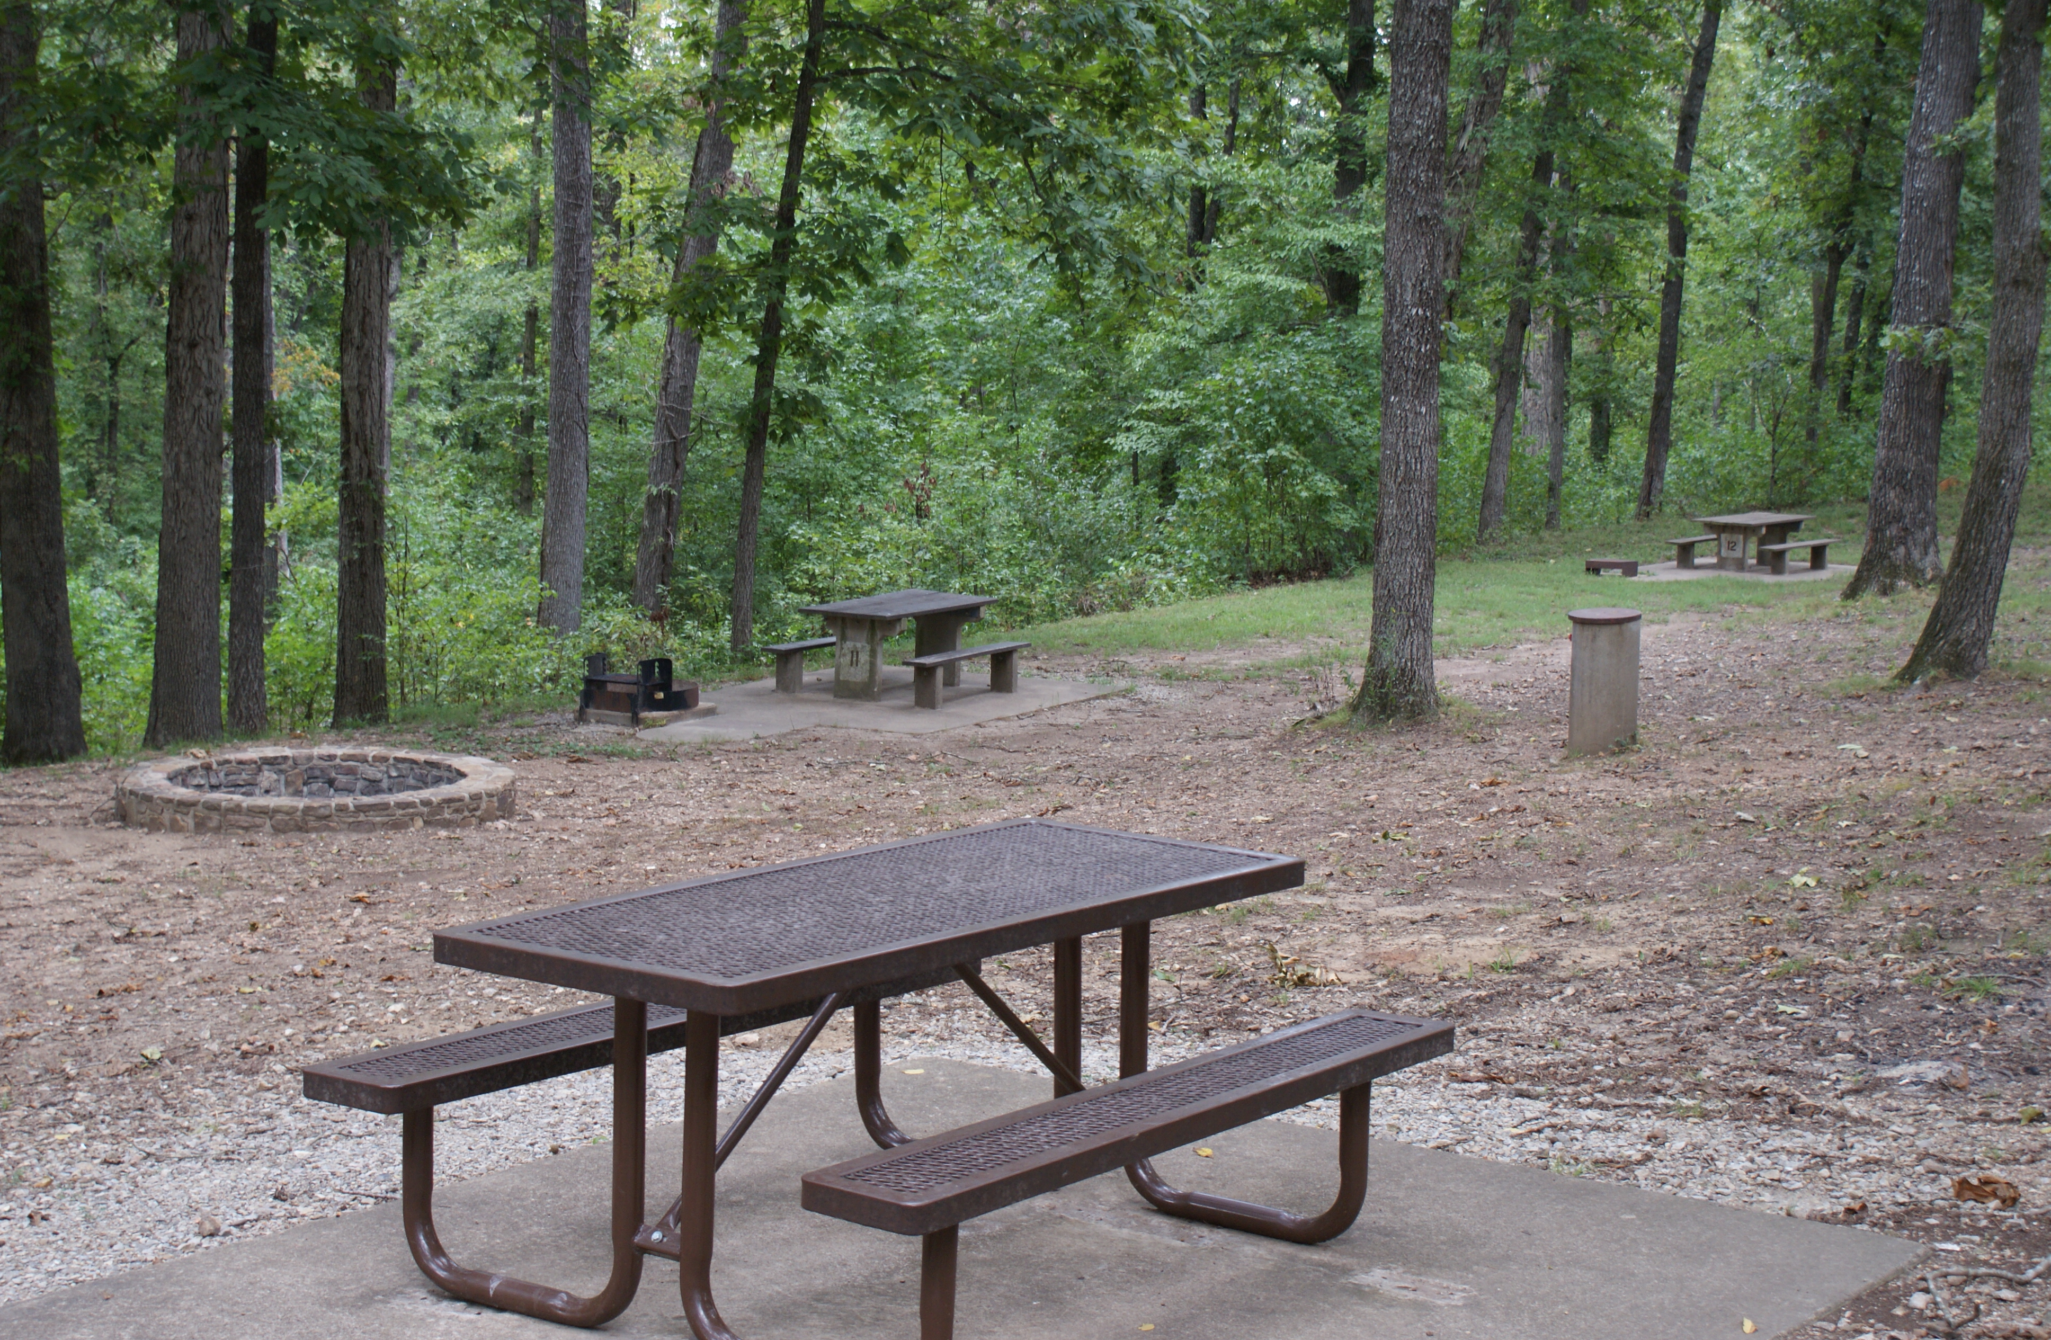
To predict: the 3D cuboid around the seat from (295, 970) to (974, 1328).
[{"bbox_3d":[-0.764,0.943,6.387,0.275,0.459,1.820,5,7,37],"label":"seat"}]

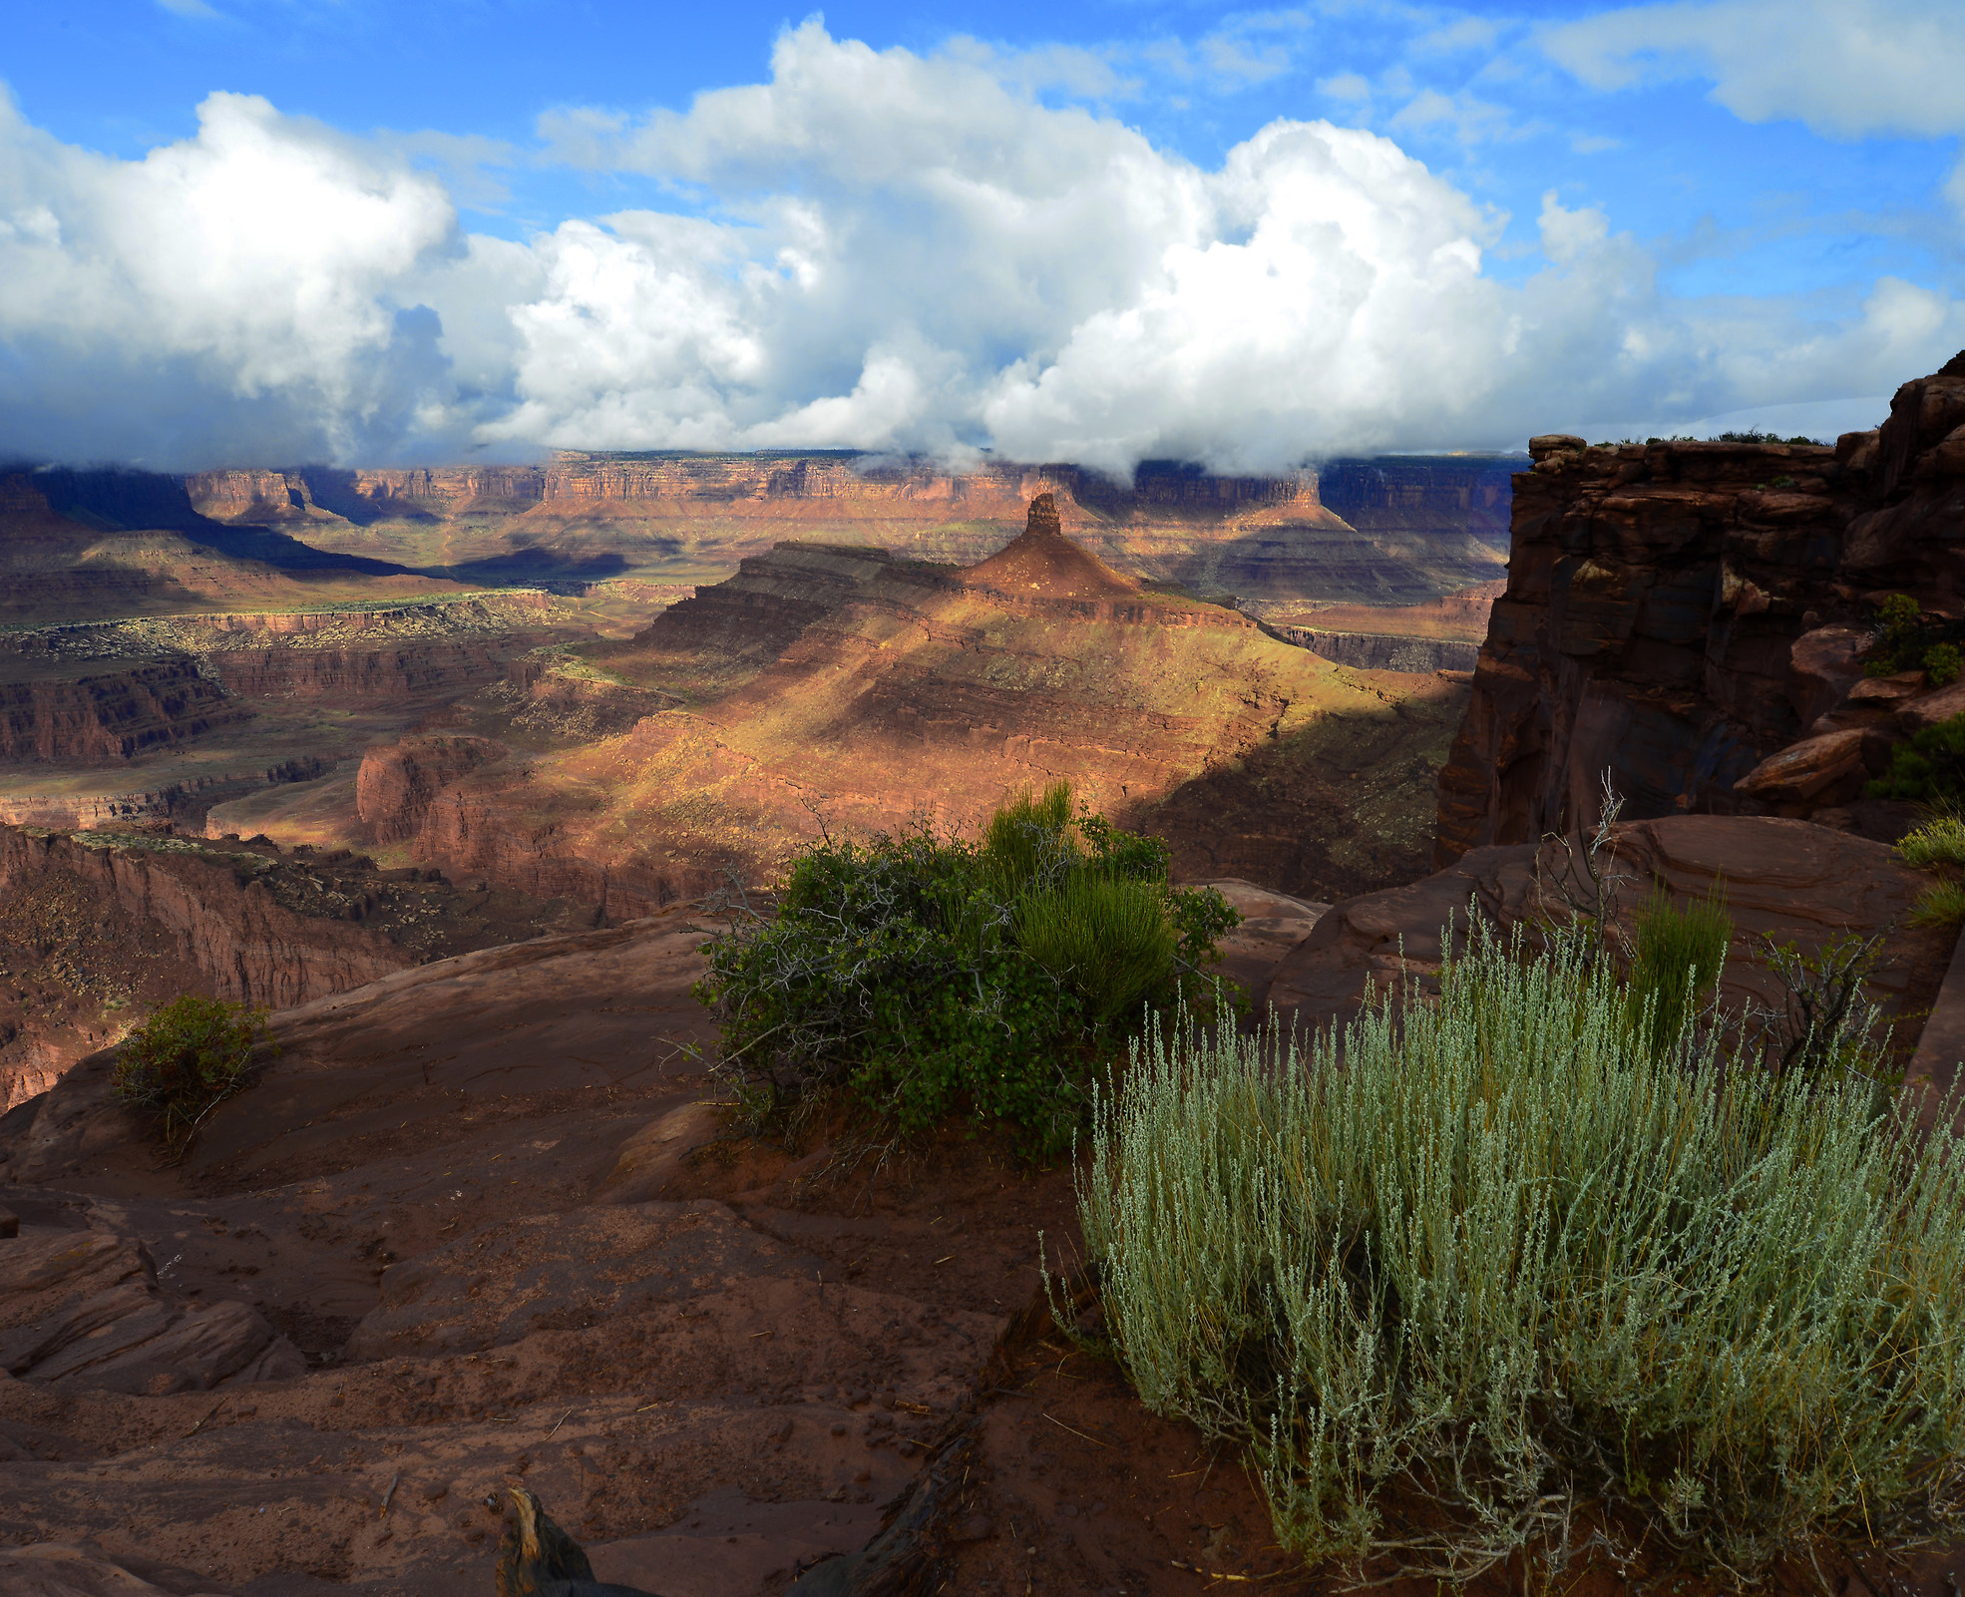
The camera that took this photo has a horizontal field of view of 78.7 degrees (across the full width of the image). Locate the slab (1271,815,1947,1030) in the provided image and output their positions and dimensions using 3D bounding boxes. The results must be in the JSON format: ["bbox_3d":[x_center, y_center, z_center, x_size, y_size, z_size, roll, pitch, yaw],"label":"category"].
[{"bbox_3d":[2.580,0.573,5.200,2.600,0.700,1.600,4,16,14],"label":"slab"}]

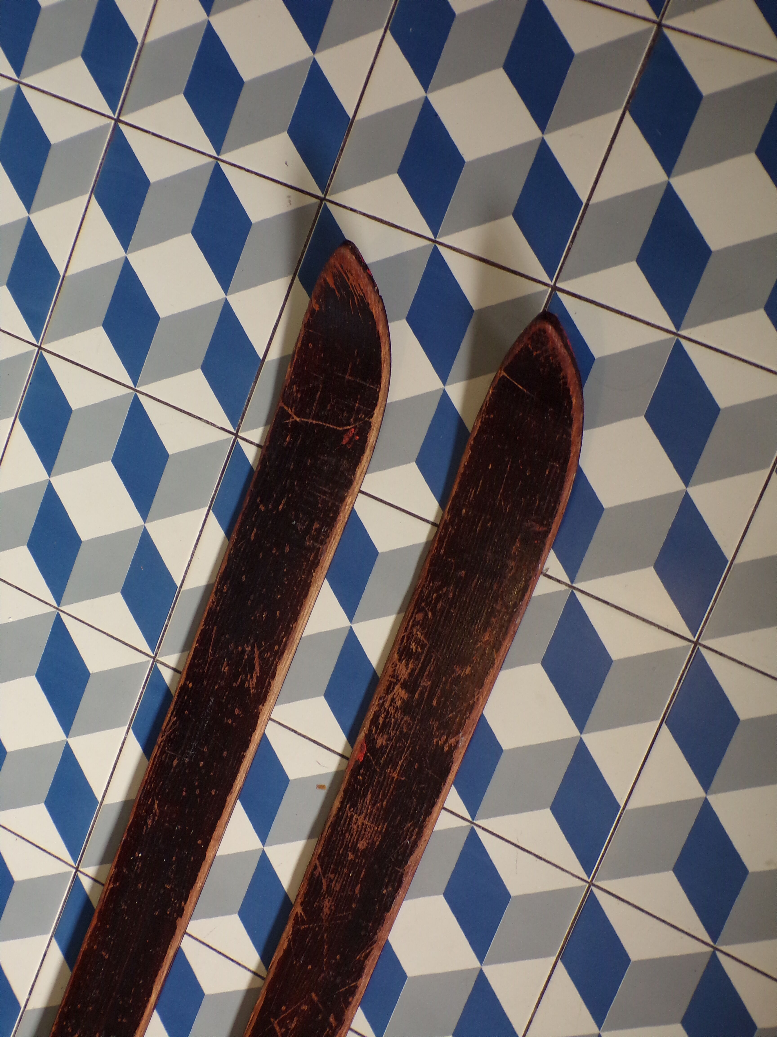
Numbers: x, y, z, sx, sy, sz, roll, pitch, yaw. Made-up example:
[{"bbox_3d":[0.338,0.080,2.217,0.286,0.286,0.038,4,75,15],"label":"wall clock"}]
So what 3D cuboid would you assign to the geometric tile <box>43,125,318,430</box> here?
[{"bbox_3d":[-0.176,-0.201,1.055,0.200,0.009,0.200,24,100,16],"label":"geometric tile"}]

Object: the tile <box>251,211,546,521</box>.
[{"bbox_3d":[0.001,-0.121,0.999,0.200,0.009,0.200,24,100,16],"label":"tile"}]

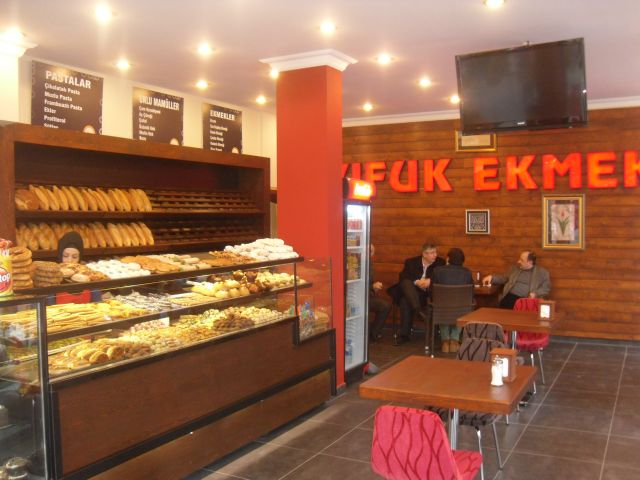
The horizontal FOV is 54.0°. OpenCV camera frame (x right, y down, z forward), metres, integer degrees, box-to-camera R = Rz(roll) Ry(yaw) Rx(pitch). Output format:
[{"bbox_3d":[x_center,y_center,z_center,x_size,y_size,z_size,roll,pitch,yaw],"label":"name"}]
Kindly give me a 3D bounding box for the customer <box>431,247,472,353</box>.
[{"bbox_3d":[1.649,0.752,7.968,0.500,1.290,0.740,0,2,9],"label":"customer"}]

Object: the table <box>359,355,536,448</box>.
[{"bbox_3d":[0.757,1.147,3.571,0.780,0.750,0.830,0,2,28],"label":"table"}]

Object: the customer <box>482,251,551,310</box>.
[{"bbox_3d":[2.492,0.752,7.890,0.820,1.220,0.620,-2,2,-28],"label":"customer"}]

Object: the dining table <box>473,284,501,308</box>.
[{"bbox_3d":[1.915,0.985,8.128,0.800,0.750,0.800,1,2,28],"label":"dining table"}]

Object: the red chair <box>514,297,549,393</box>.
[{"bbox_3d":[2.032,1.026,6.186,0.440,0.840,0.530,0,2,28],"label":"red chair"}]

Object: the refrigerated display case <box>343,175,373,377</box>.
[{"bbox_3d":[0.114,0.410,6.522,0.660,2.060,0.650,1,2,28],"label":"refrigerated display case"}]

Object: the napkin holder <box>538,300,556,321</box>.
[{"bbox_3d":[2.015,0.626,5.565,0.130,0.165,0.115,1,2,28],"label":"napkin holder"}]

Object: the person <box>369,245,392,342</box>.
[{"bbox_3d":[0.612,0.737,8.772,0.740,1.290,0.520,0,2,28],"label":"person"}]

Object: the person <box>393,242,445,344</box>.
[{"bbox_3d":[1.322,0.699,8.307,0.600,1.320,0.800,-2,3,-38],"label":"person"}]

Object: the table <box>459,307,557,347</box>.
[{"bbox_3d":[1.755,1.083,5.791,0.790,0.750,0.820,0,2,28],"label":"table"}]

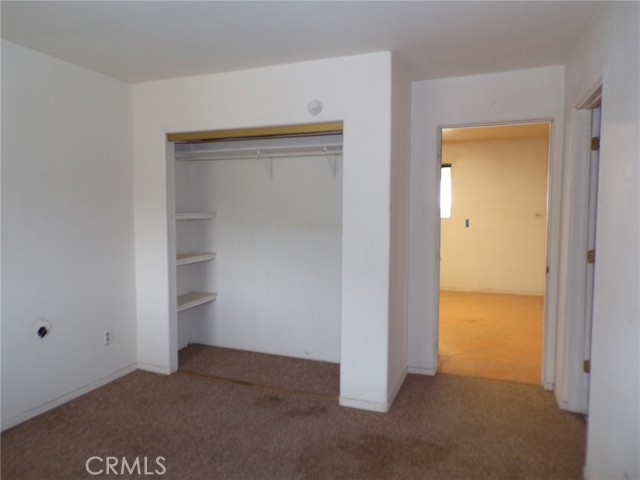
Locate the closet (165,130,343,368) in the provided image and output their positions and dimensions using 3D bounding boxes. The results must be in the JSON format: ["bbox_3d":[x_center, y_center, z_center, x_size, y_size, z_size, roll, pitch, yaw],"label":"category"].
[{"bbox_3d":[-0.473,0.136,3.819,1.719,2.007,0.804,2,4,21],"label":"closet"}]

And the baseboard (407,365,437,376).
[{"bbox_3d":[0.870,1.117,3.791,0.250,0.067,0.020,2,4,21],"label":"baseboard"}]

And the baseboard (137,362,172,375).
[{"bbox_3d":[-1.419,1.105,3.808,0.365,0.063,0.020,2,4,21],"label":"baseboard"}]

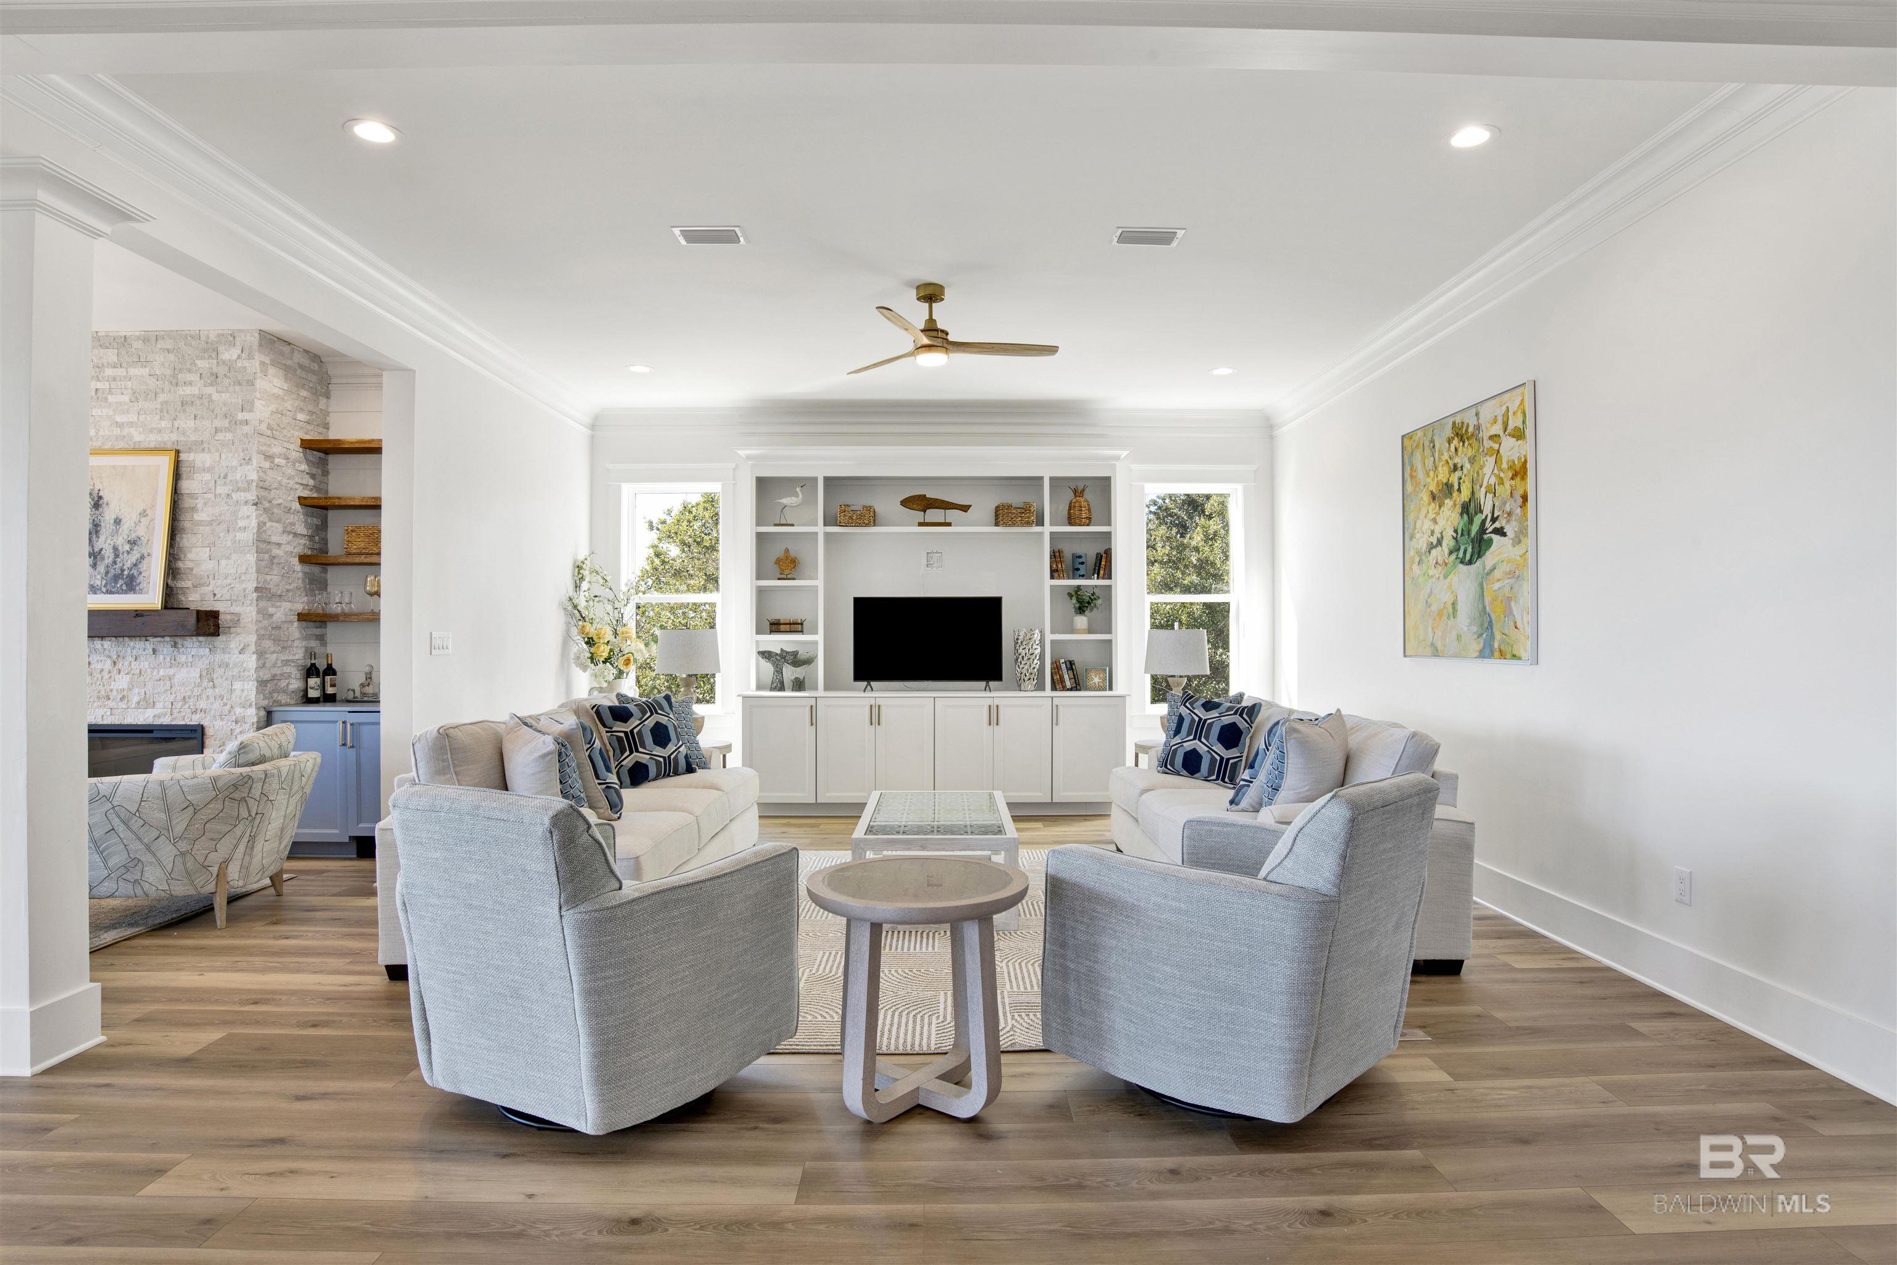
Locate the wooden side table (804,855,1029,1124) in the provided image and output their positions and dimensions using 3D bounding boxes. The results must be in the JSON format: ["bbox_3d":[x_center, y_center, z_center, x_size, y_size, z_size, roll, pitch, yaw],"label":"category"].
[{"bbox_3d":[-0.089,1.026,2.755,0.640,0.590,0.640,0,0,0],"label":"wooden side table"}]

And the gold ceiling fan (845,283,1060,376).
[{"bbox_3d":[0.000,-1.559,4.860,1.180,0.410,1.180,0,0,-1],"label":"gold ceiling fan"}]

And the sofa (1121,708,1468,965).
[{"bbox_3d":[1.497,0.848,4.700,0.990,0.940,2.130,0,0,-1],"label":"sofa"}]

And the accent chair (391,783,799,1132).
[{"bbox_3d":[-1.039,0.881,2.743,0.830,0.880,0.860,0,0,27],"label":"accent chair"}]

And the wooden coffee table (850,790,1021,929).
[{"bbox_3d":[-0.059,1.109,4.773,0.730,0.420,1.270,0,0,-1],"label":"wooden coffee table"}]

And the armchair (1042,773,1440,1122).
[{"bbox_3d":[0.880,0.872,2.869,0.840,0.870,0.860,0,0,-44],"label":"armchair"}]

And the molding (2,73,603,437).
[{"bbox_3d":[-2.722,-1.657,5.112,0.145,0.205,4.620,0,0,-1],"label":"molding"}]

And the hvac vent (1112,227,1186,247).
[{"bbox_3d":[0.870,-1.719,4.158,0.295,0.020,0.197,0,0,0],"label":"hvac vent"}]

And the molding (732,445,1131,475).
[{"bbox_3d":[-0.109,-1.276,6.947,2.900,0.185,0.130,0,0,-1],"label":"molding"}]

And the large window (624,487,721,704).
[{"bbox_3d":[-2.180,-0.277,7.480,0.770,1.750,0.100,0,0,-1],"label":"large window"}]

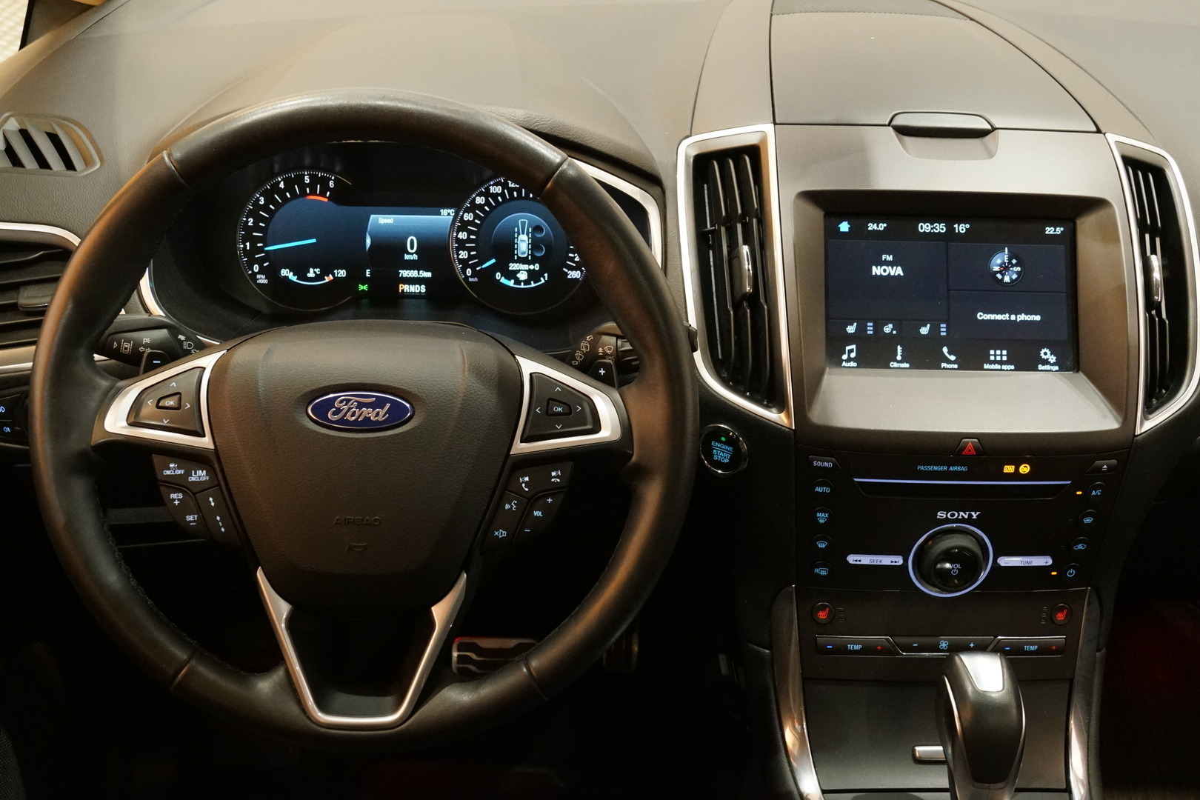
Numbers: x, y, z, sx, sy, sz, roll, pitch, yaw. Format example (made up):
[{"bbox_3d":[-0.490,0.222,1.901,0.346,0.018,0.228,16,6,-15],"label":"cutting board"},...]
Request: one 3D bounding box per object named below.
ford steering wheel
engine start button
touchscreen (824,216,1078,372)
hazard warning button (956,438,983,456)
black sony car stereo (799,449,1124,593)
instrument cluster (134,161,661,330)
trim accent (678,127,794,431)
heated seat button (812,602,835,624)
[{"bbox_3d":[-0.134,0.011,0.693,0.375,0.372,0.085,1,0,-3],"label":"ford steering wheel"},{"bbox_3d":[0.085,0.033,0.816,0.033,0.033,0.015,9,7,16],"label":"engine start button"},{"bbox_3d":[0.242,-0.073,0.833,0.176,0.108,0.015,1,-4,-3],"label":"touchscreen"},{"bbox_3d":[0.243,0.030,0.791,0.018,0.013,0.010,1,6,-3],"label":"hazard warning button"},{"bbox_3d":[0.243,0.081,0.808,0.208,0.106,0.033,1,16,-3],"label":"black sony car stereo"},{"bbox_3d":[-0.143,-0.110,0.848,0.360,0.132,0.080,1,0,-3],"label":"instrument cluster"},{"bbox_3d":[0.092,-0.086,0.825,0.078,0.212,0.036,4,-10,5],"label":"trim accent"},{"bbox_3d":[0.155,0.147,0.834,0.016,0.017,0.009,1,16,-3],"label":"heated seat button"}]

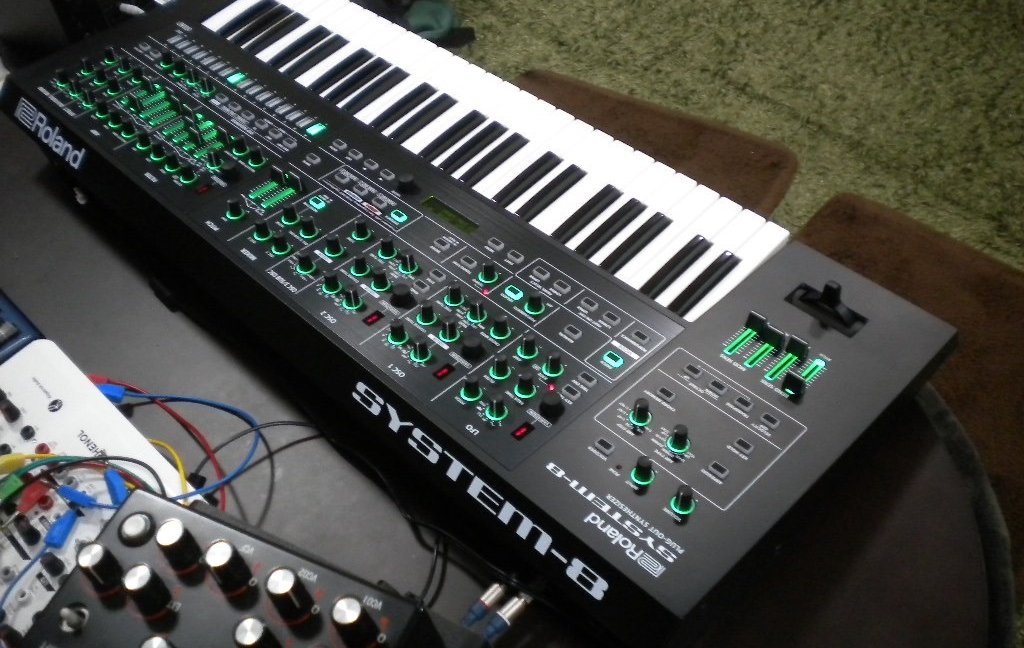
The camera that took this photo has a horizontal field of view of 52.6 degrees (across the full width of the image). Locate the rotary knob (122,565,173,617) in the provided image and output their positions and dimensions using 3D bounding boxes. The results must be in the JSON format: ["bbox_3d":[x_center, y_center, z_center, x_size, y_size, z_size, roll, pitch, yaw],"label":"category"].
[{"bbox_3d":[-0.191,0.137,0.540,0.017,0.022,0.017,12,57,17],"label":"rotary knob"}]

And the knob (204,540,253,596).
[{"bbox_3d":[-0.154,0.133,0.564,0.019,0.025,0.019,-5,50,6],"label":"knob"}]

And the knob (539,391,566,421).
[{"bbox_3d":[0.029,0.056,0.732,0.018,0.013,0.018,-1,45,1],"label":"knob"}]

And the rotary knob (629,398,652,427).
[{"bbox_3d":[0.089,0.059,0.710,0.015,0.015,0.015,-1,45,1],"label":"rotary knob"}]

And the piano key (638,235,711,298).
[{"bbox_3d":[0.130,-0.046,0.815,0.011,0.012,0.080,35,64,31],"label":"piano key"}]

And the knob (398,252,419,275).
[{"bbox_3d":[-0.083,-0.050,0.827,0.015,0.015,0.015,-1,45,1],"label":"knob"}]

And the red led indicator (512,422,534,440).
[{"bbox_3d":[0.008,0.073,0.708,0.014,0.002,0.007,-36,54,-29],"label":"red led indicator"}]

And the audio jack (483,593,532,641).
[{"bbox_3d":[-0.004,0.189,0.666,0.040,0.013,0.013,-40,56,-24],"label":"audio jack"}]

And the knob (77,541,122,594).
[{"bbox_3d":[-0.228,0.136,0.575,0.019,0.025,0.019,-5,50,6],"label":"knob"}]

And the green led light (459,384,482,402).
[{"bbox_3d":[-0.029,0.049,0.748,0.016,0.003,0.016,-1,45,1],"label":"green led light"}]

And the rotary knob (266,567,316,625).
[{"bbox_3d":[-0.139,0.165,0.641,0.018,0.025,0.018,17,56,21],"label":"rotary knob"}]

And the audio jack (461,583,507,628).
[{"bbox_3d":[-0.019,0.183,0.673,0.040,0.013,0.013,-40,56,-24],"label":"audio jack"}]

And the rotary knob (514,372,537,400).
[{"bbox_3d":[0.010,0.042,0.744,0.015,0.017,0.015,-1,45,1],"label":"rotary knob"}]

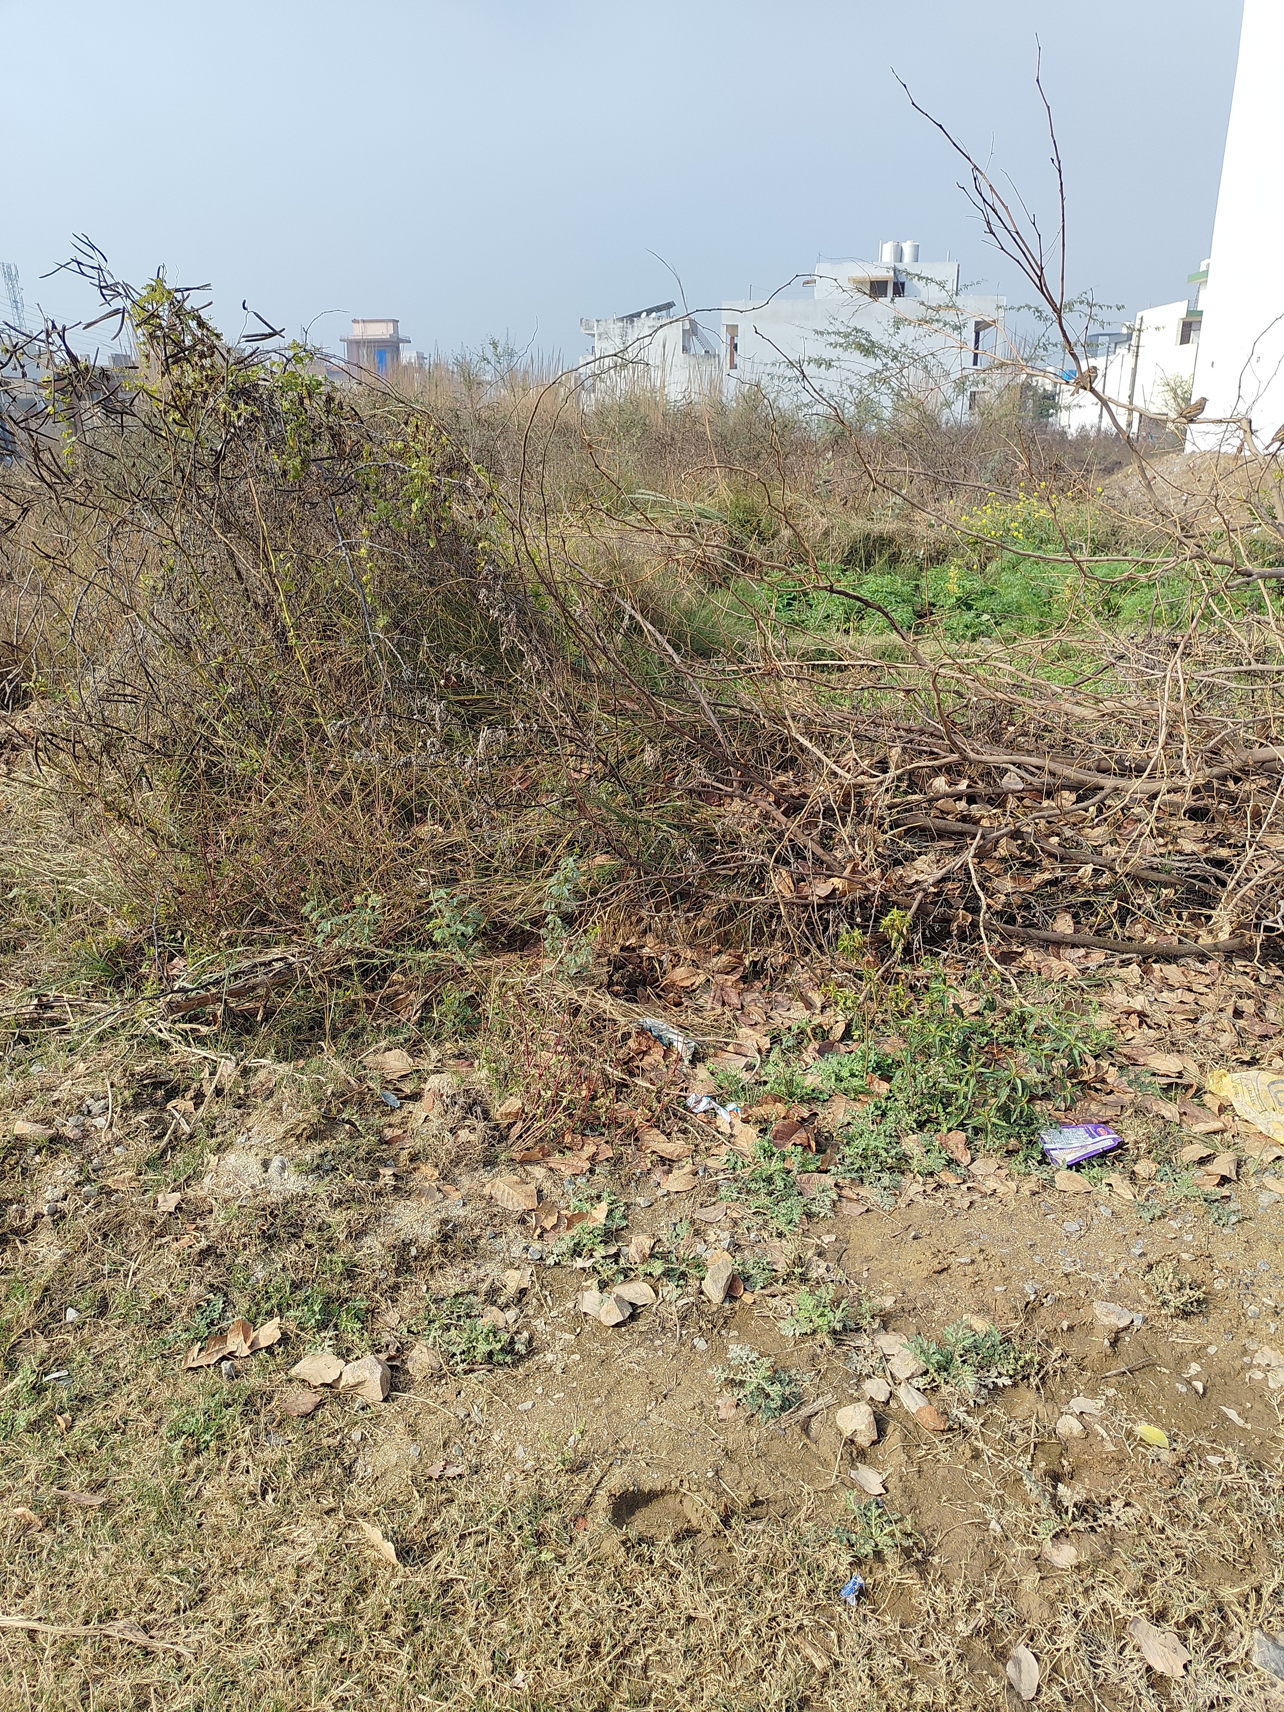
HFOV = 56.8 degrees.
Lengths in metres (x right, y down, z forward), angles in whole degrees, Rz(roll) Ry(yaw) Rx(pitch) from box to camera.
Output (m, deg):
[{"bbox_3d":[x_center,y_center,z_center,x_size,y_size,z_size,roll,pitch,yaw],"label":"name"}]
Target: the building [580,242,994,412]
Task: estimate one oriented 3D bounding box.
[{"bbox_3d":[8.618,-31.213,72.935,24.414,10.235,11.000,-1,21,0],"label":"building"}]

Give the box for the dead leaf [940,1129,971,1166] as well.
[{"bbox_3d":[0.720,0.653,2.661,0.061,0.035,0.106,-6,19,-18],"label":"dead leaf"}]

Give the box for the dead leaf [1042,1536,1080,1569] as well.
[{"bbox_3d":[0.579,0.961,1.641,0.050,0.027,0.047,-1,21,0],"label":"dead leaf"}]

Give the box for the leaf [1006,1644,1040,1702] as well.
[{"bbox_3d":[0.483,1.030,1.500,0.035,0.025,0.069,7,19,20],"label":"leaf"}]

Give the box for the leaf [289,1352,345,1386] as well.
[{"bbox_3d":[-0.543,0.856,1.982,0.092,0.020,0.070,-1,21,0],"label":"leaf"}]

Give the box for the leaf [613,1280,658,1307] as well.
[{"bbox_3d":[-0.012,0.787,2.136,0.080,0.025,0.060,-1,21,0],"label":"leaf"}]

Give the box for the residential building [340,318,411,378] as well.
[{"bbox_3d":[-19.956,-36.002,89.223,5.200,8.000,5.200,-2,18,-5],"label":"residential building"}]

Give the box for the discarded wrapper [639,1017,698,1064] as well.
[{"bbox_3d":[0.067,0.482,3.101,0.191,0.048,0.076,15,23,38],"label":"discarded wrapper"}]

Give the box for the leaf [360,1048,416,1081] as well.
[{"bbox_3d":[-0.637,0.524,2.986,0.140,0.039,0.106,0,18,0],"label":"leaf"}]

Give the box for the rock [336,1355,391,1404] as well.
[{"bbox_3d":[-0.456,0.858,1.949,0.085,0.052,0.075,0,18,0],"label":"rock"}]

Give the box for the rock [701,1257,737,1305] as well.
[{"bbox_3d":[0.142,0.780,2.175,0.064,0.059,0.089,0,18,0],"label":"rock"}]

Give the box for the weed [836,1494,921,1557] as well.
[{"bbox_3d":[0.331,0.941,1.666,0.120,0.055,0.090,-1,21,0],"label":"weed"}]

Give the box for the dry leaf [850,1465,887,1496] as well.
[{"bbox_3d":[0.336,0.931,1.771,0.043,0.016,0.058,-10,21,-26],"label":"dry leaf"}]

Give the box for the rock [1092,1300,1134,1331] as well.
[{"bbox_3d":[0.848,0.825,2.135,0.075,0.030,0.057,8,19,23],"label":"rock"}]

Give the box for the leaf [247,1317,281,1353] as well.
[{"bbox_3d":[-0.651,0.825,2.042,0.058,0.040,0.055,-1,21,0],"label":"leaf"}]

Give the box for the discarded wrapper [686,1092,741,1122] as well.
[{"bbox_3d":[0.167,0.598,2.826,0.143,0.035,0.076,8,19,23],"label":"discarded wrapper"}]

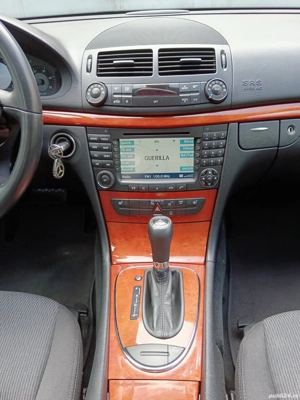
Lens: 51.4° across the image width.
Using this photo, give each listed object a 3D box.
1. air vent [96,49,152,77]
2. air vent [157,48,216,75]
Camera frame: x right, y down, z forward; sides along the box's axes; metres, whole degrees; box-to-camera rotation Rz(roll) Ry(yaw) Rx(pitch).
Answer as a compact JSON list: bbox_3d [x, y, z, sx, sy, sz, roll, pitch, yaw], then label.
[{"bbox_3d":[-0.045,-0.253,0.576,0.104,0.047,0.030,2,13,5],"label":"air vent"},{"bbox_3d":[0.069,-0.253,0.572,0.104,0.047,0.030,-3,13,-1],"label":"air vent"}]

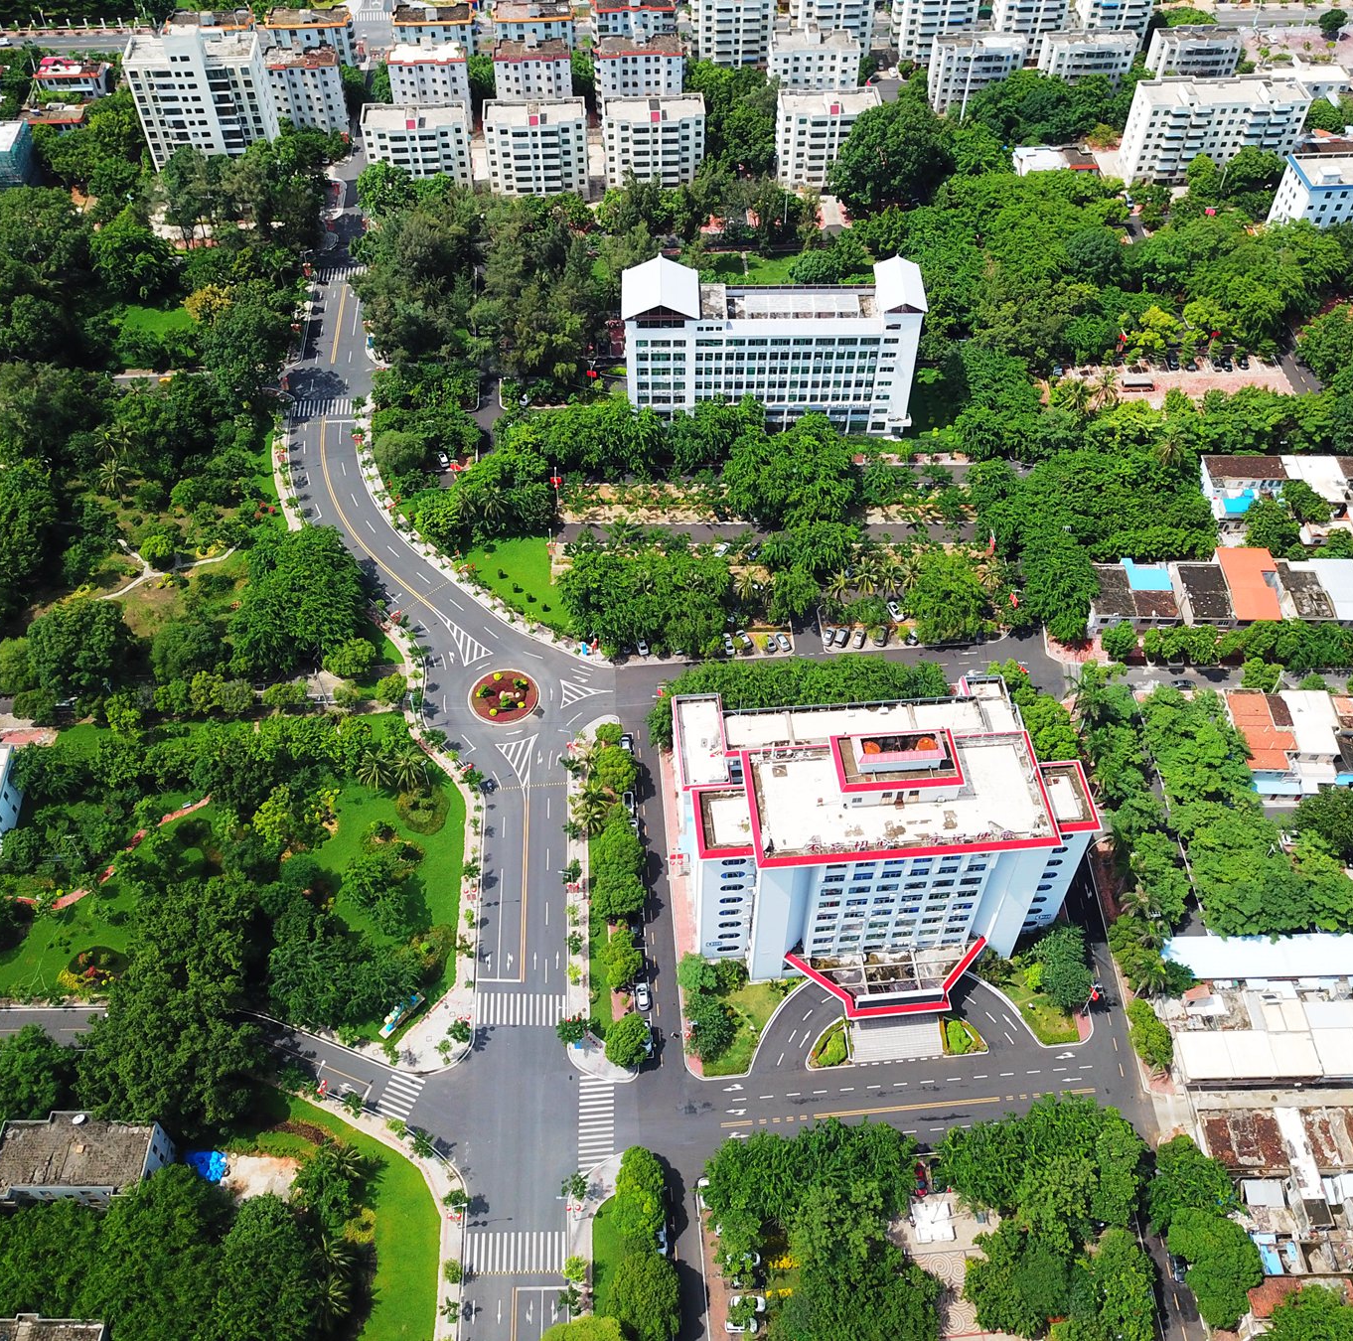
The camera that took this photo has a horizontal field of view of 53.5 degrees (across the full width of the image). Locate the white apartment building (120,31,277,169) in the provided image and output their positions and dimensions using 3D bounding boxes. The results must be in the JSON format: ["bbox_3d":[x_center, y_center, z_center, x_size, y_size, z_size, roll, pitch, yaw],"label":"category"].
[{"bbox_3d":[-123.440,-151.120,351.330,32.400,33.800,15.400,-3,51,-2],"label":"white apartment building"}]

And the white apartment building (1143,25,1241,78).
[{"bbox_3d":[143.100,-167.390,373.520,22.400,18.800,11.000,-3,51,-3],"label":"white apartment building"}]

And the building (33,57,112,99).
[{"bbox_3d":[-169.330,-167.090,379.130,19.120,8.000,9.130,-2,50,-2],"label":"building"}]

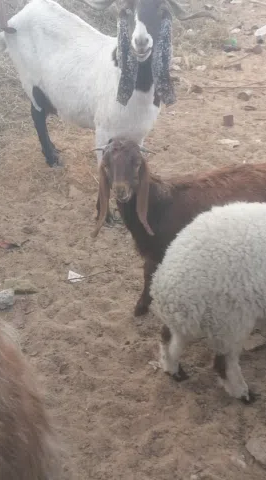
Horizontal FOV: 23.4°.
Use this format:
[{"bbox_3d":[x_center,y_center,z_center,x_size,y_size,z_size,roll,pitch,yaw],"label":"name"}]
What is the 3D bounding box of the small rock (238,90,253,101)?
[{"bbox_3d":[0.722,-0.948,4.148,0.100,0.055,0.080,0,32,0],"label":"small rock"}]

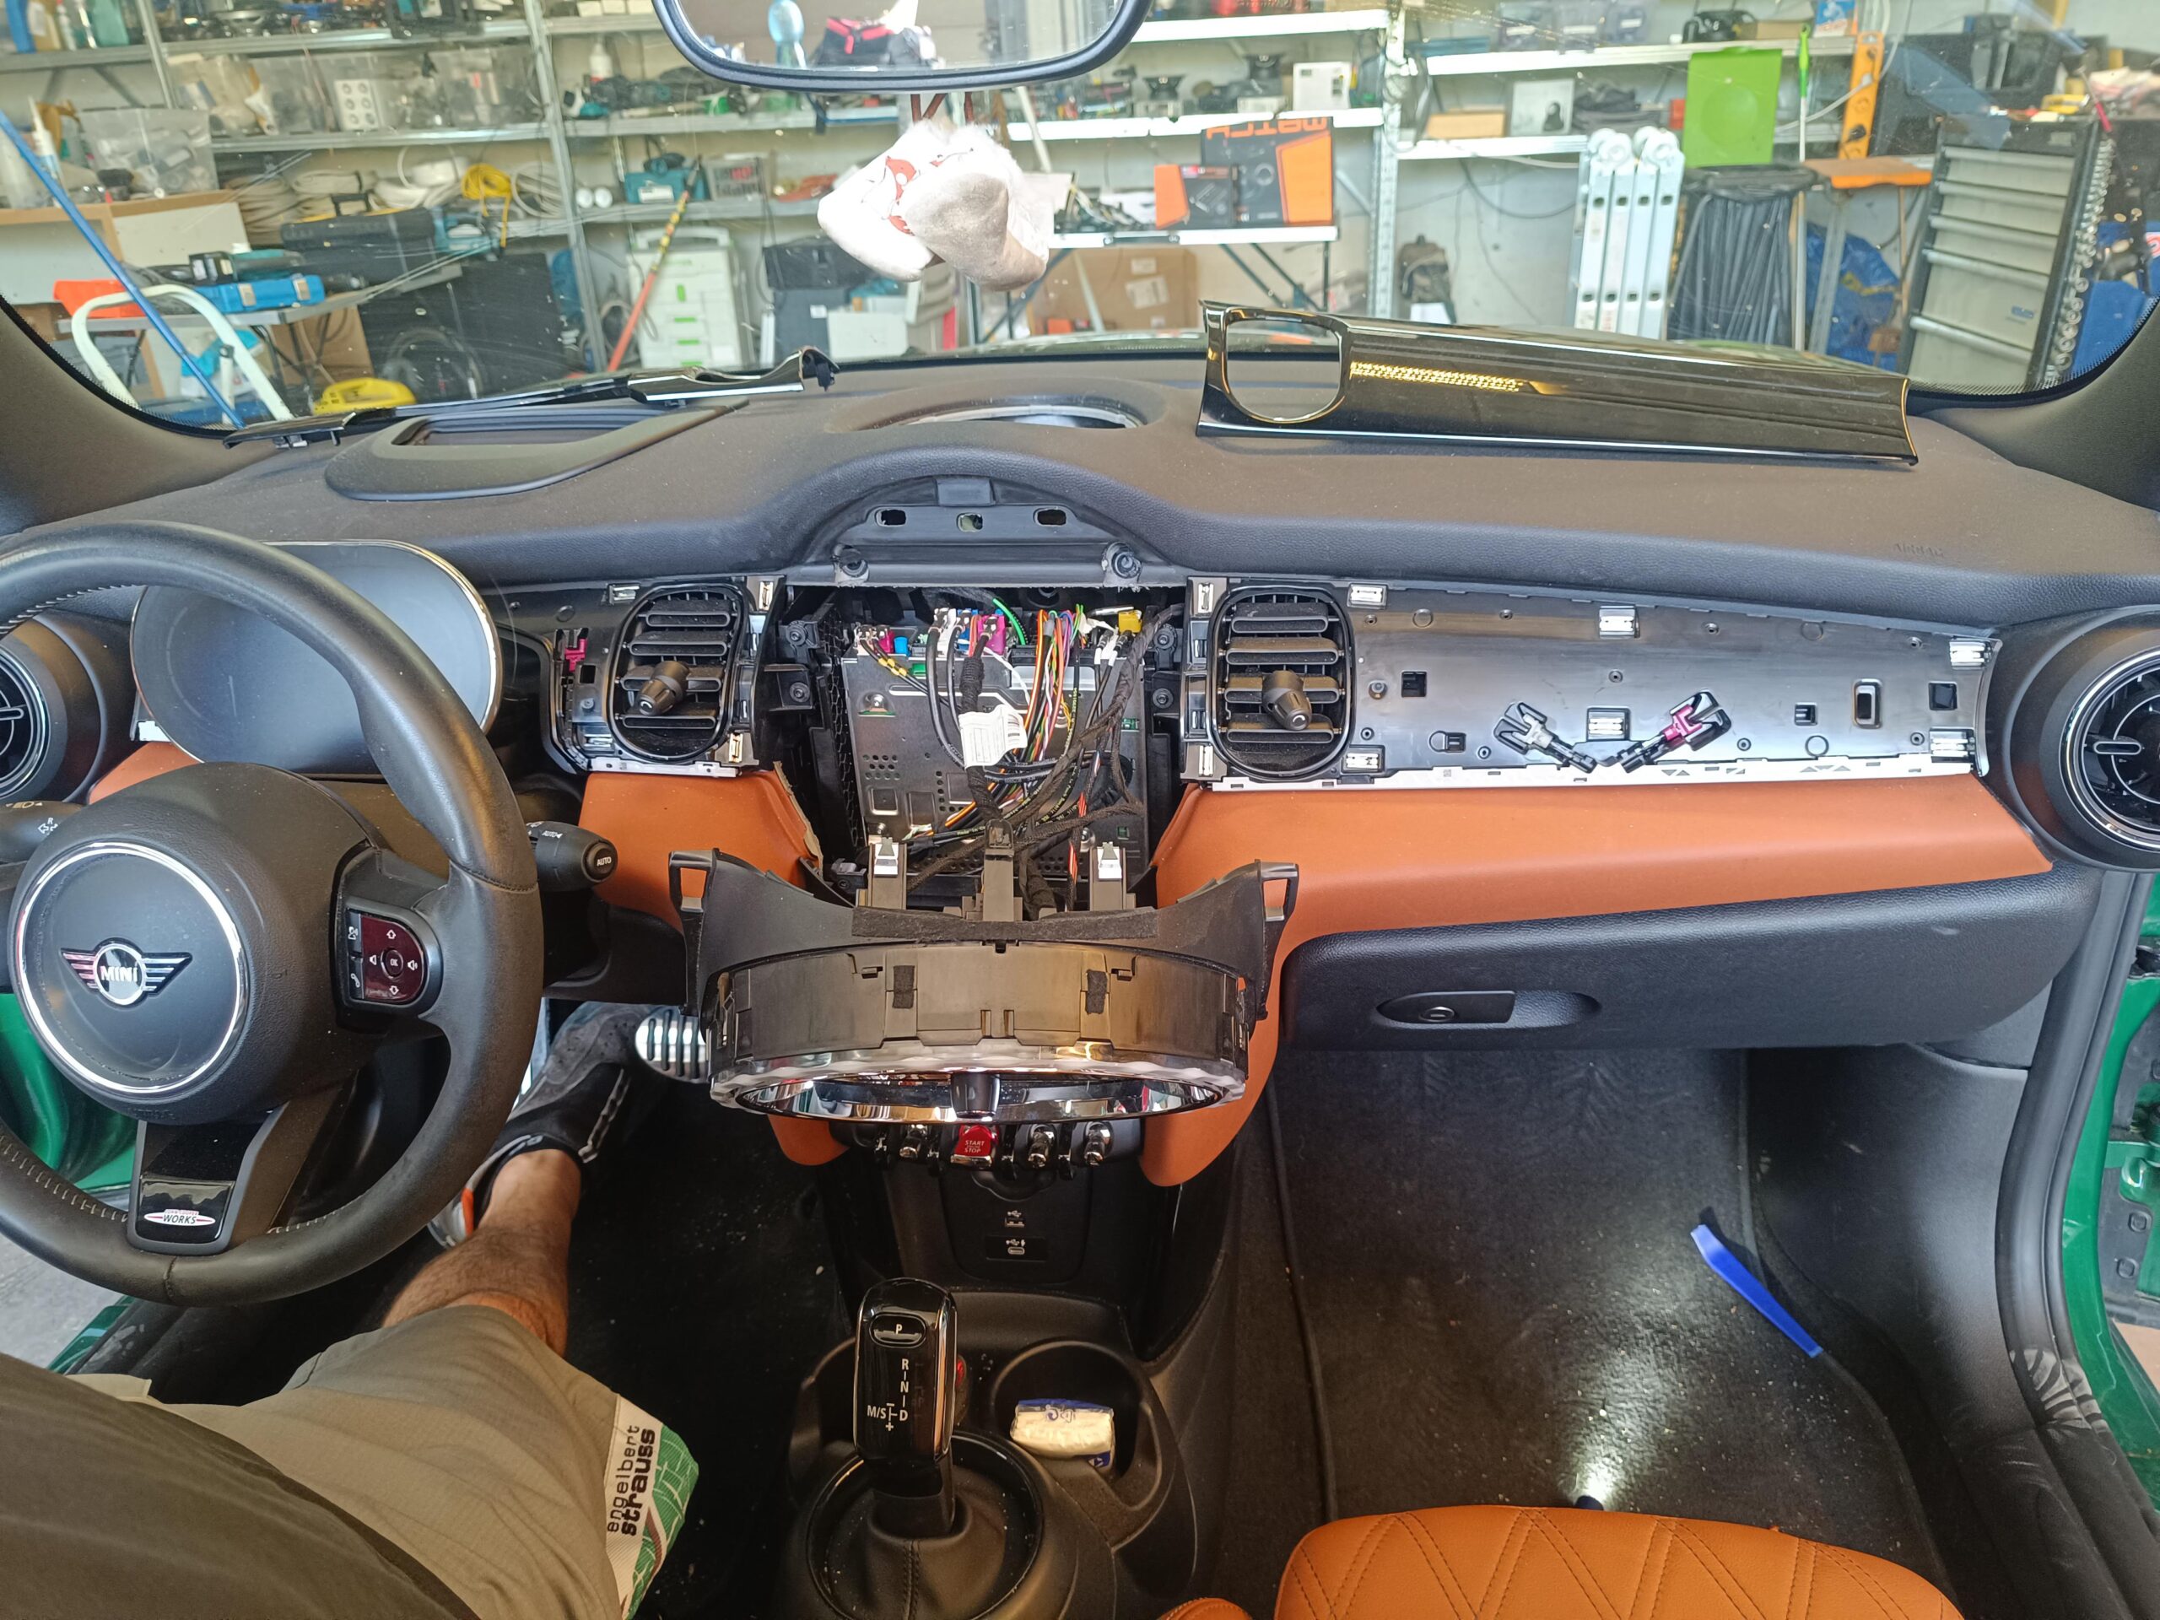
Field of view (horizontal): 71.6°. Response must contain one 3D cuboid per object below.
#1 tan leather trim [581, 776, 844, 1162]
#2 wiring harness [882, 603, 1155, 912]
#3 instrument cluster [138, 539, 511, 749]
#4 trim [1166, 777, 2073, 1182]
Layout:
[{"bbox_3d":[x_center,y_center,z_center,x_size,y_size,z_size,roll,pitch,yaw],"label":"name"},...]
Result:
[{"bbox_3d":[-0.220,0.089,0.913,0.165,0.210,0.130,1,27,7],"label":"tan leather trim"},{"bbox_3d":[-0.038,-0.031,0.896,0.175,0.170,0.090,1,27,7],"label":"wiring harness"},{"bbox_3d":[-0.407,-0.088,0.824,0.206,0.128,0.055,1,15,7],"label":"instrument cluster"},{"bbox_3d":[0.267,0.106,0.852,0.473,0.225,0.140,1,27,7],"label":"trim"}]

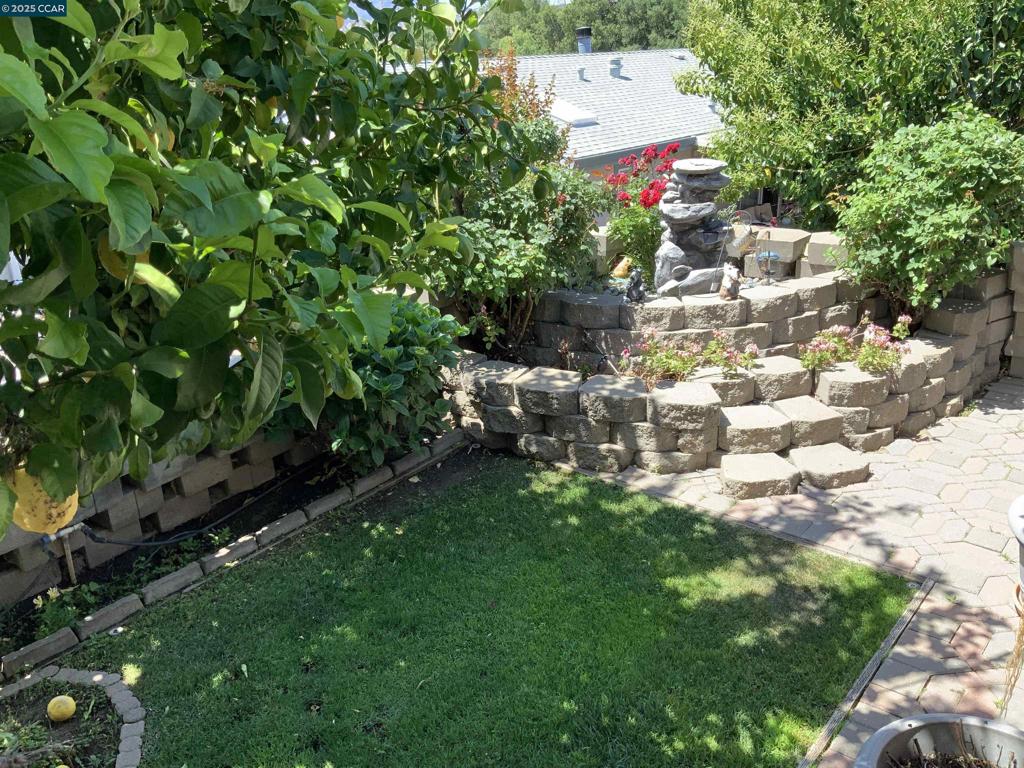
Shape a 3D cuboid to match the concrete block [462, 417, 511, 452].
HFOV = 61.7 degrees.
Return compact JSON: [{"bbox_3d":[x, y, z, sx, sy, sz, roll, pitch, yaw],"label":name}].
[{"bbox_3d":[-0.089,0.303,5.629,0.416,0.157,0.307,12,26,32],"label":"concrete block"}]

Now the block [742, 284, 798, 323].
[{"bbox_3d":[1.690,-0.548,5.825,0.406,0.150,0.290,-9,23,-18],"label":"block"}]

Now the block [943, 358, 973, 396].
[{"bbox_3d":[2.928,-0.071,5.889,0.416,0.157,0.307,-20,28,-38],"label":"block"}]

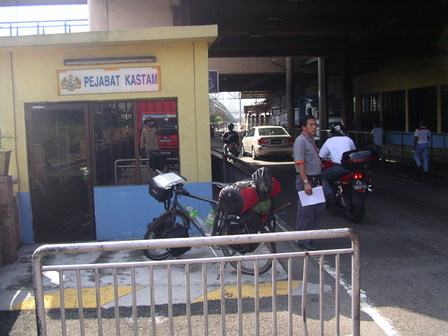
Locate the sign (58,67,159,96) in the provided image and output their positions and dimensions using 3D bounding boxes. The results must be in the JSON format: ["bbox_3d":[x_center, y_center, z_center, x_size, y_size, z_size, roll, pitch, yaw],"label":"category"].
[{"bbox_3d":[-1.559,-1.173,6.480,1.390,0.345,0.050,-2,6,-6],"label":"sign"}]

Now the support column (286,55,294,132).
[{"bbox_3d":[3.525,-3.481,25.500,0.400,5.100,0.400,-2,6,-9],"label":"support column"}]

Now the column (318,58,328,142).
[{"bbox_3d":[4.557,-3.111,22.000,0.400,5.000,0.400,-2,6,-9],"label":"column"}]

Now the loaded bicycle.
[{"bbox_3d":[-0.100,0.525,5.270,1.760,1.100,0.580,2,6,29],"label":"loaded bicycle"}]

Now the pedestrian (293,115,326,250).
[{"bbox_3d":[1.086,0.198,6.120,0.330,1.710,0.480,1,6,22],"label":"pedestrian"}]

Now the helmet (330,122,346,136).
[{"bbox_3d":[1.949,-0.650,8.150,0.260,0.270,0.310,-2,6,-9],"label":"helmet"}]

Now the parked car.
[{"bbox_3d":[1.920,-1.200,22.400,1.720,1.470,4.500,-2,6,-9],"label":"parked car"}]

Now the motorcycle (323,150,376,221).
[{"bbox_3d":[1.995,0.235,8.211,0.740,1.180,2.050,-2,6,-9],"label":"motorcycle"}]

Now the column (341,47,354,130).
[{"bbox_3d":[4.771,-2.771,18.500,0.450,5.000,0.450,-2,6,-9],"label":"column"}]

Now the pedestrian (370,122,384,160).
[{"bbox_3d":[6.282,-1.093,19.600,0.500,1.630,0.380,-2,6,-3],"label":"pedestrian"}]

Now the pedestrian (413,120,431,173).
[{"bbox_3d":[6.104,-0.652,14.800,0.500,1.620,0.400,-2,6,-4],"label":"pedestrian"}]

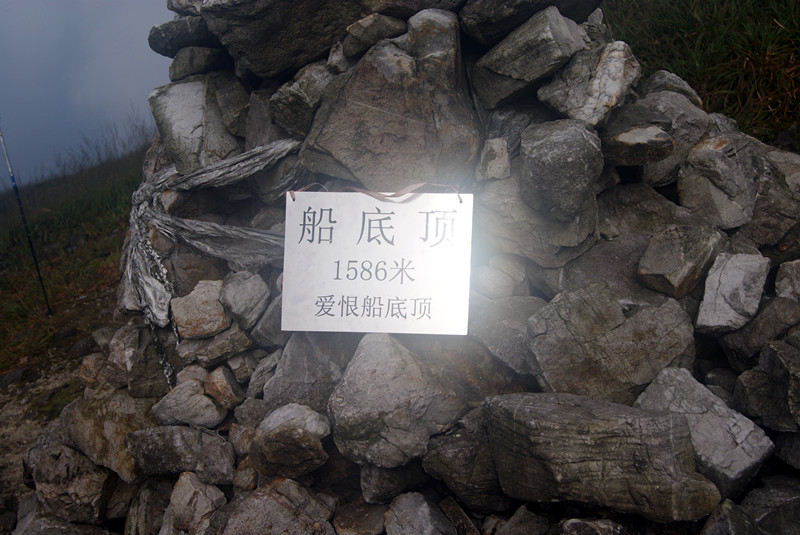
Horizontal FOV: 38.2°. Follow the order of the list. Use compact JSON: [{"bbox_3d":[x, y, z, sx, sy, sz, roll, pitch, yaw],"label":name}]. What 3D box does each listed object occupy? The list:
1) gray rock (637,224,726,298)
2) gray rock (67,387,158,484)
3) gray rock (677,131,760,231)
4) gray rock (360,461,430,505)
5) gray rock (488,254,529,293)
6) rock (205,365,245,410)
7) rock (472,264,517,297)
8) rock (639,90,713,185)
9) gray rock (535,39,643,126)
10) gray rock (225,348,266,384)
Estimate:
[{"bbox_3d":[0.625,-0.013,2.570,0.184,0.162,0.170,-2,8,-30],"label":"gray rock"},{"bbox_3d":[-0.646,0.372,2.580,0.200,0.200,0.170,5,8,25],"label":"gray rock"},{"bbox_3d":[0.737,-0.198,2.660,0.190,0.213,0.190,-1,7,-20],"label":"gray rock"},{"bbox_3d":[-0.010,0.473,2.550,0.152,0.079,0.120,0,8,0],"label":"gray rock"},{"bbox_3d":[0.241,0.013,2.570,0.097,0.088,0.090,2,7,0],"label":"gray rock"},{"bbox_3d":[-0.400,0.273,2.640,0.084,0.095,0.090,0,8,0],"label":"rock"},{"bbox_3d":[0.207,0.030,2.510,0.100,0.075,0.085,1,8,0],"label":"rock"},{"bbox_3d":[0.688,-0.328,2.920,0.177,0.238,0.180,-3,9,-20],"label":"rock"},{"bbox_3d":[0.433,-0.423,2.660,0.236,0.195,0.190,2,7,0],"label":"gray rock"},{"bbox_3d":[-0.338,0.215,2.510,0.085,0.075,0.080,2,8,5],"label":"gray rock"}]

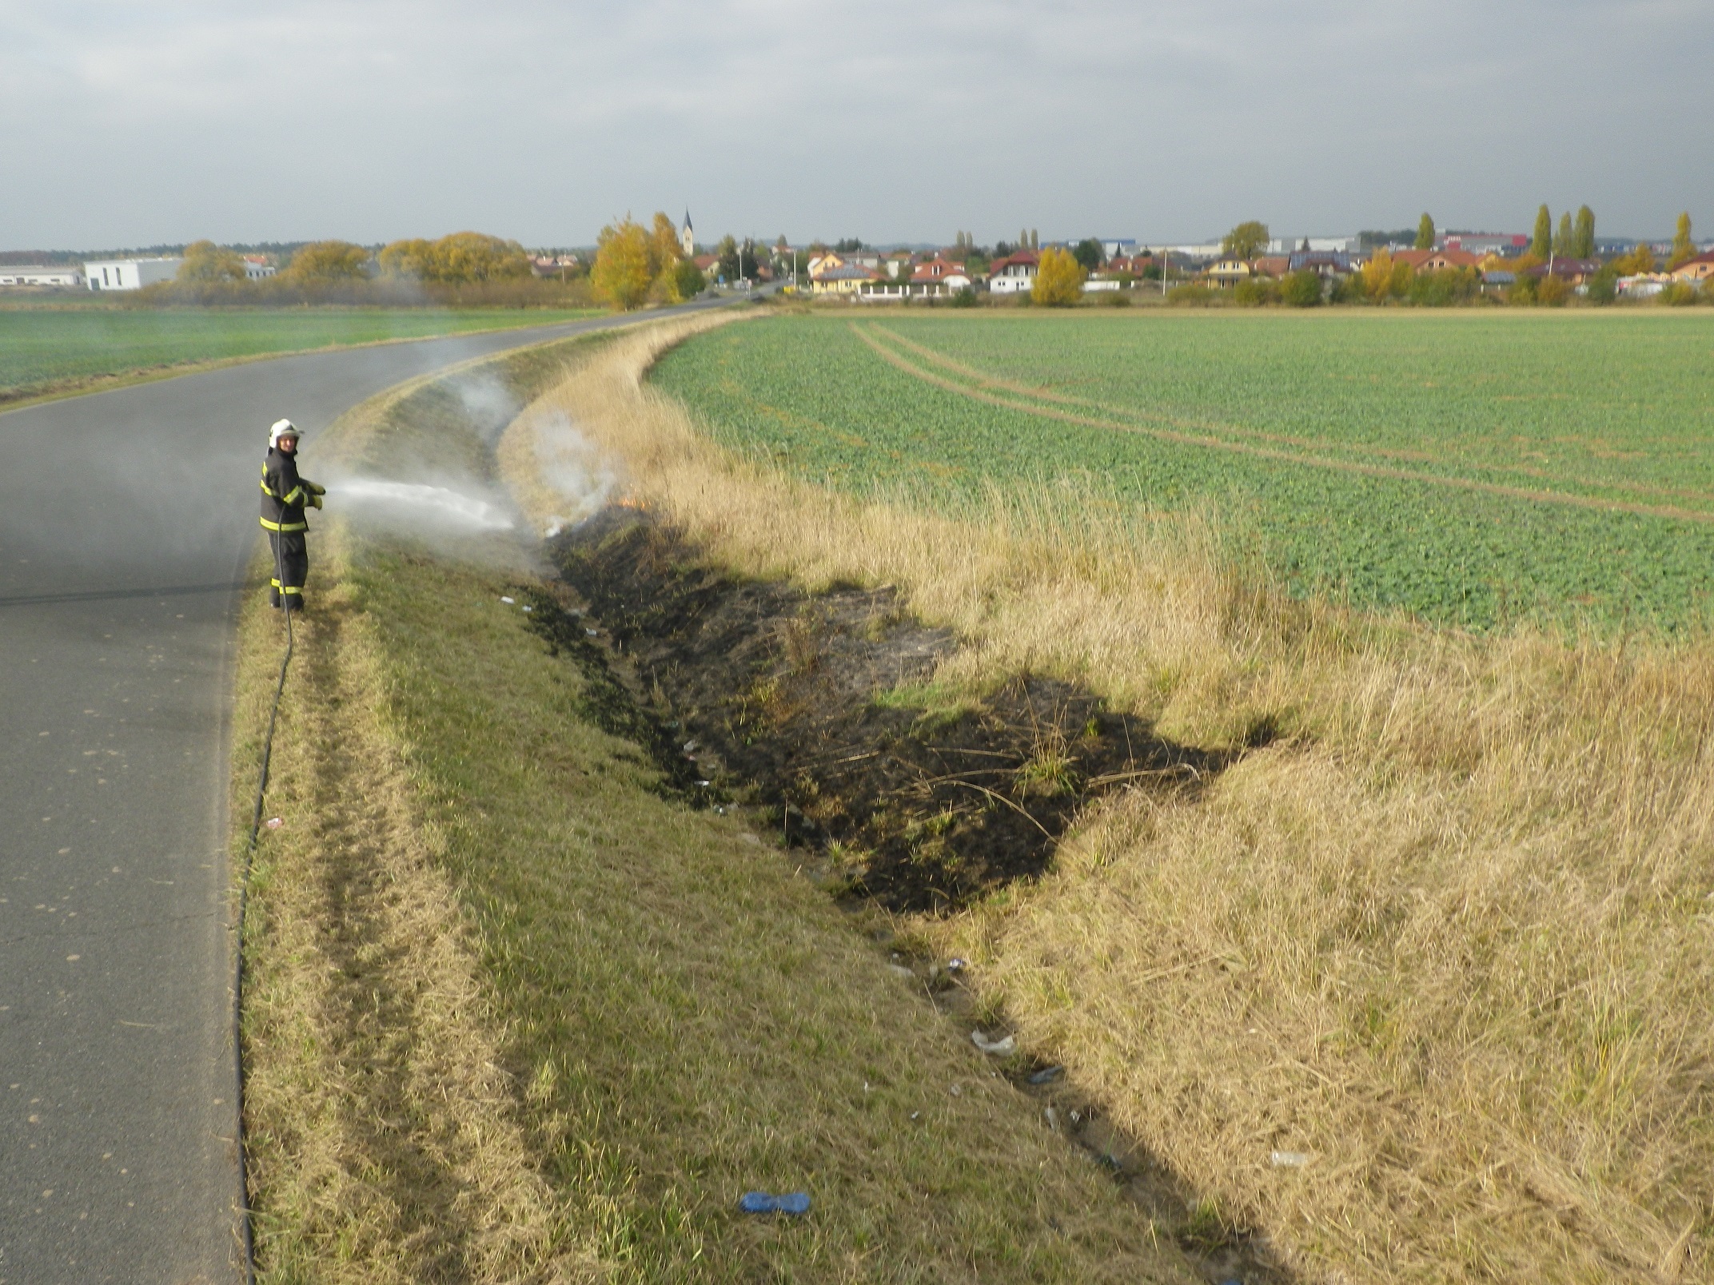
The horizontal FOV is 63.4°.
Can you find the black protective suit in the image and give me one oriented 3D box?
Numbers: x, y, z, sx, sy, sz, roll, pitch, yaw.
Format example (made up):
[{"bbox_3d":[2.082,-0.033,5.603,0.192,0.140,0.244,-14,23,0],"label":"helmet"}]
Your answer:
[{"bbox_3d":[-5.488,-1.124,13.449,0.620,1.580,0.560,-11,19,-34],"label":"black protective suit"}]

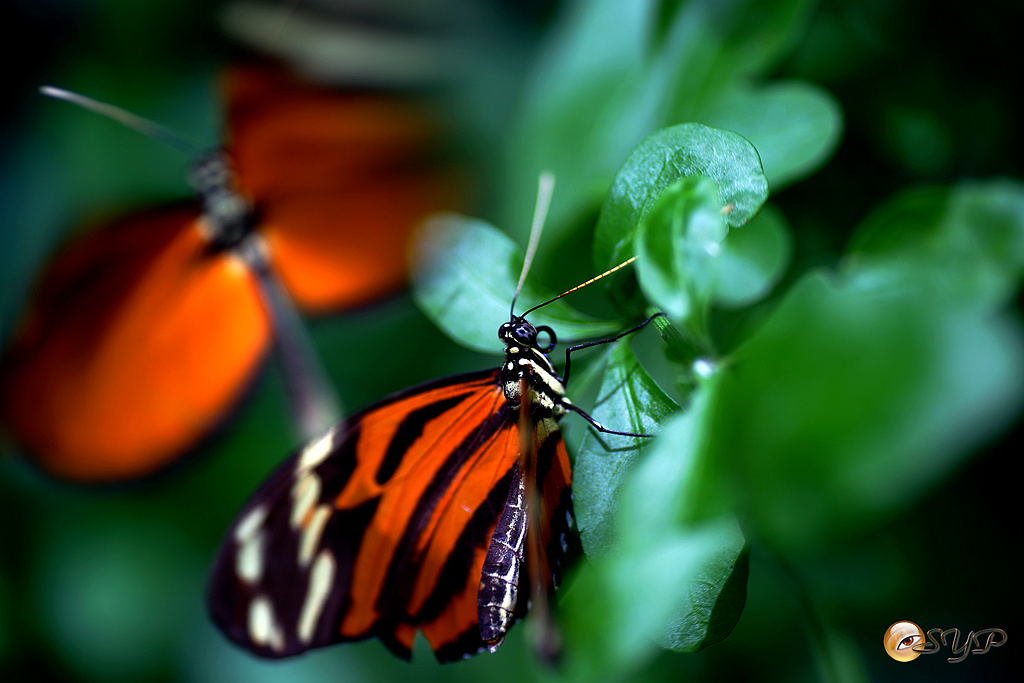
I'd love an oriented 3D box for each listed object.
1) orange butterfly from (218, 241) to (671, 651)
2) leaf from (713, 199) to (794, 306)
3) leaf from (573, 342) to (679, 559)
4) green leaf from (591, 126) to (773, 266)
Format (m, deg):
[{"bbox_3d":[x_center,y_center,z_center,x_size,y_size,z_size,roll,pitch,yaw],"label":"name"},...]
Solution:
[{"bbox_3d":[-0.003,0.011,0.258,0.045,0.044,0.030,4,-2,40],"label":"orange butterfly"},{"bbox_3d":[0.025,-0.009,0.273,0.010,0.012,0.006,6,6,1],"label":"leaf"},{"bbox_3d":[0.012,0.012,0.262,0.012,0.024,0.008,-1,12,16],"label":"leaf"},{"bbox_3d":[0.017,-0.015,0.264,0.017,0.015,0.009,5,12,-5],"label":"green leaf"}]

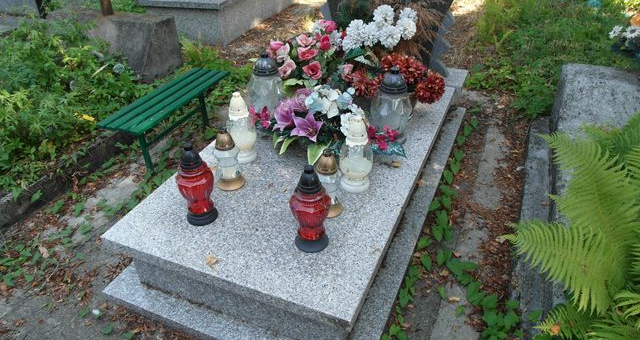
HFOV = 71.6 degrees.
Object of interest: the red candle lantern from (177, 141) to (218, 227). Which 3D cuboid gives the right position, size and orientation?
[{"bbox_3d":[-0.439,0.041,1.558,0.136,0.311,0.136,12,37,21],"label":"red candle lantern"}]

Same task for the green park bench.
[{"bbox_3d":[-0.912,-0.343,2.803,0.280,0.269,0.895,12,37,21],"label":"green park bench"}]

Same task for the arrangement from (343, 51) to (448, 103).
[{"bbox_3d":[0.365,-0.466,2.275,0.495,0.267,0.238,12,38,21],"label":"arrangement"}]

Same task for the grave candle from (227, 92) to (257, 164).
[{"bbox_3d":[-0.348,-0.189,1.958,0.117,0.323,0.117,-2,35,2],"label":"grave candle"}]

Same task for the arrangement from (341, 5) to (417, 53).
[{"bbox_3d":[0.291,-0.722,2.277,0.416,0.208,0.238,12,38,21],"label":"arrangement"}]

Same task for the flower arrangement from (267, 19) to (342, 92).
[{"bbox_3d":[-0.052,-0.503,2.212,0.338,0.400,0.306,12,37,21],"label":"flower arrangement"}]

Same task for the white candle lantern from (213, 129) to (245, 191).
[{"bbox_3d":[-0.376,-0.049,1.814,0.117,0.259,0.117,12,38,21],"label":"white candle lantern"}]

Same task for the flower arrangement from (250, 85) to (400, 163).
[{"bbox_3d":[0.003,-0.236,2.045,0.693,0.267,0.366,12,38,21],"label":"flower arrangement"}]

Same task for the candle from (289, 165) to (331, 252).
[{"bbox_3d":[-0.033,0.119,1.412,0.136,0.316,0.136,-2,34,1],"label":"candle"}]

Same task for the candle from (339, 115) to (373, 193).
[{"bbox_3d":[0.135,-0.066,1.668,0.129,0.319,0.129,-2,34,1],"label":"candle"}]

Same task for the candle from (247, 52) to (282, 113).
[{"bbox_3d":[-0.278,-0.428,2.281,0.186,0.342,0.186,-2,35,2],"label":"candle"}]

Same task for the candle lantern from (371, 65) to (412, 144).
[{"bbox_3d":[0.319,-0.300,1.981,0.188,0.336,0.188,12,37,21],"label":"candle lantern"}]

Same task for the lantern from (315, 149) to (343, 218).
[{"bbox_3d":[0.035,0.051,1.632,0.111,0.263,0.111,-2,35,2],"label":"lantern"}]

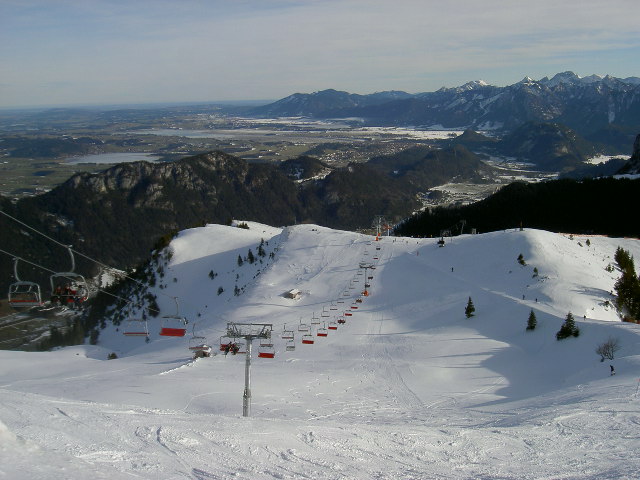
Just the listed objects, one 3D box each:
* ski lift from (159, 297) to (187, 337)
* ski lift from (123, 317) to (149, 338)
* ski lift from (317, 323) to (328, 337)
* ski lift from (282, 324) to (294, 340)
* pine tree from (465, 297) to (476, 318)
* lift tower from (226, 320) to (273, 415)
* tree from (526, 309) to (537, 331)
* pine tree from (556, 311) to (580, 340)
[{"bbox_3d":[-11.942,6.230,58.500,2.150,3.200,1.100,1,11,8],"label":"ski lift"},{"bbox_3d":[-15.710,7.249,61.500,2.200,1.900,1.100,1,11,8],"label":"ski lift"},{"bbox_3d":[0.506,18.121,146.000,2.150,3.000,1.100,1,11,8],"label":"ski lift"},{"bbox_3d":[-5.599,16.422,129.000,2.150,3.000,1.100,1,11,8],"label":"ski lift"},{"bbox_3d":[47.522,21.342,228.000,3.100,7.100,3.100,-1,11,0],"label":"pine tree"},{"bbox_3d":[-9.108,16.740,92.500,5.500,12.700,2.600,4,5,8],"label":"lift tower"},{"bbox_3d":[59.975,22.491,204.000,2.800,6.300,2.800,-1,11,0],"label":"tree"},{"bbox_3d":[64.021,22.183,186.000,5.000,7.200,4.400,-1,11,0],"label":"pine tree"}]

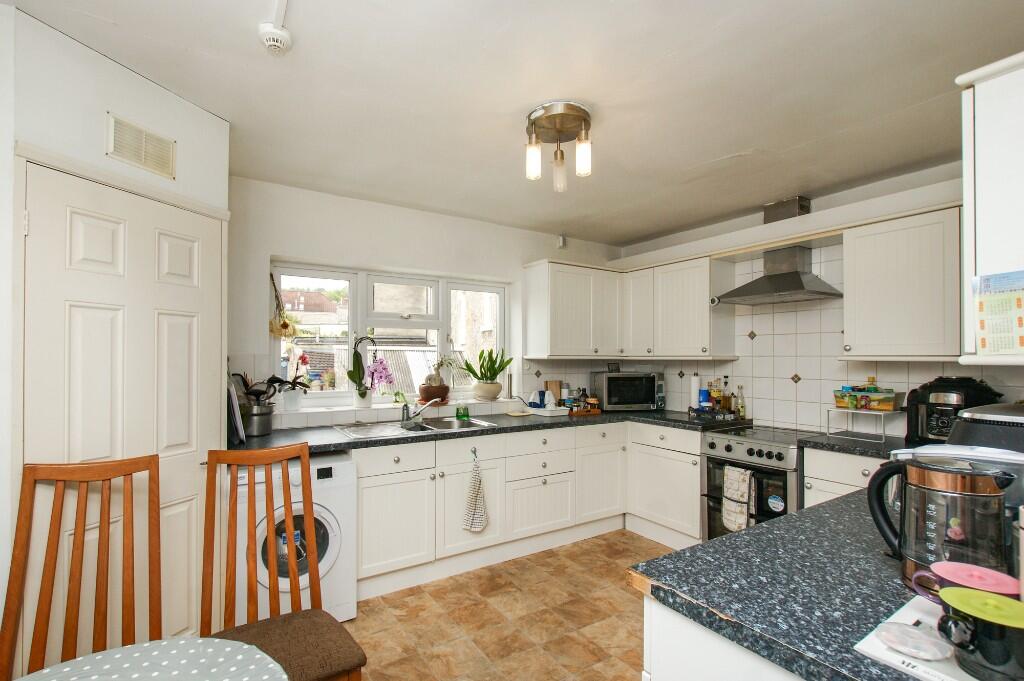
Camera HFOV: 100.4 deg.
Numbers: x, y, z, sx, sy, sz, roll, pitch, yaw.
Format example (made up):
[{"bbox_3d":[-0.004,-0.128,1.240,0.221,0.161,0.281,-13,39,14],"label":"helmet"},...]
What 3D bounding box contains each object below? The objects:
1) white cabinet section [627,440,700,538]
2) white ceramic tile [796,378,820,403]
[{"bbox_3d":[1.140,1.104,3.180,0.022,0.570,0.600,1,-2,-31],"label":"white cabinet section"},{"bbox_3d":[2.004,0.339,2.880,0.010,0.150,0.150,1,-2,-31],"label":"white ceramic tile"}]

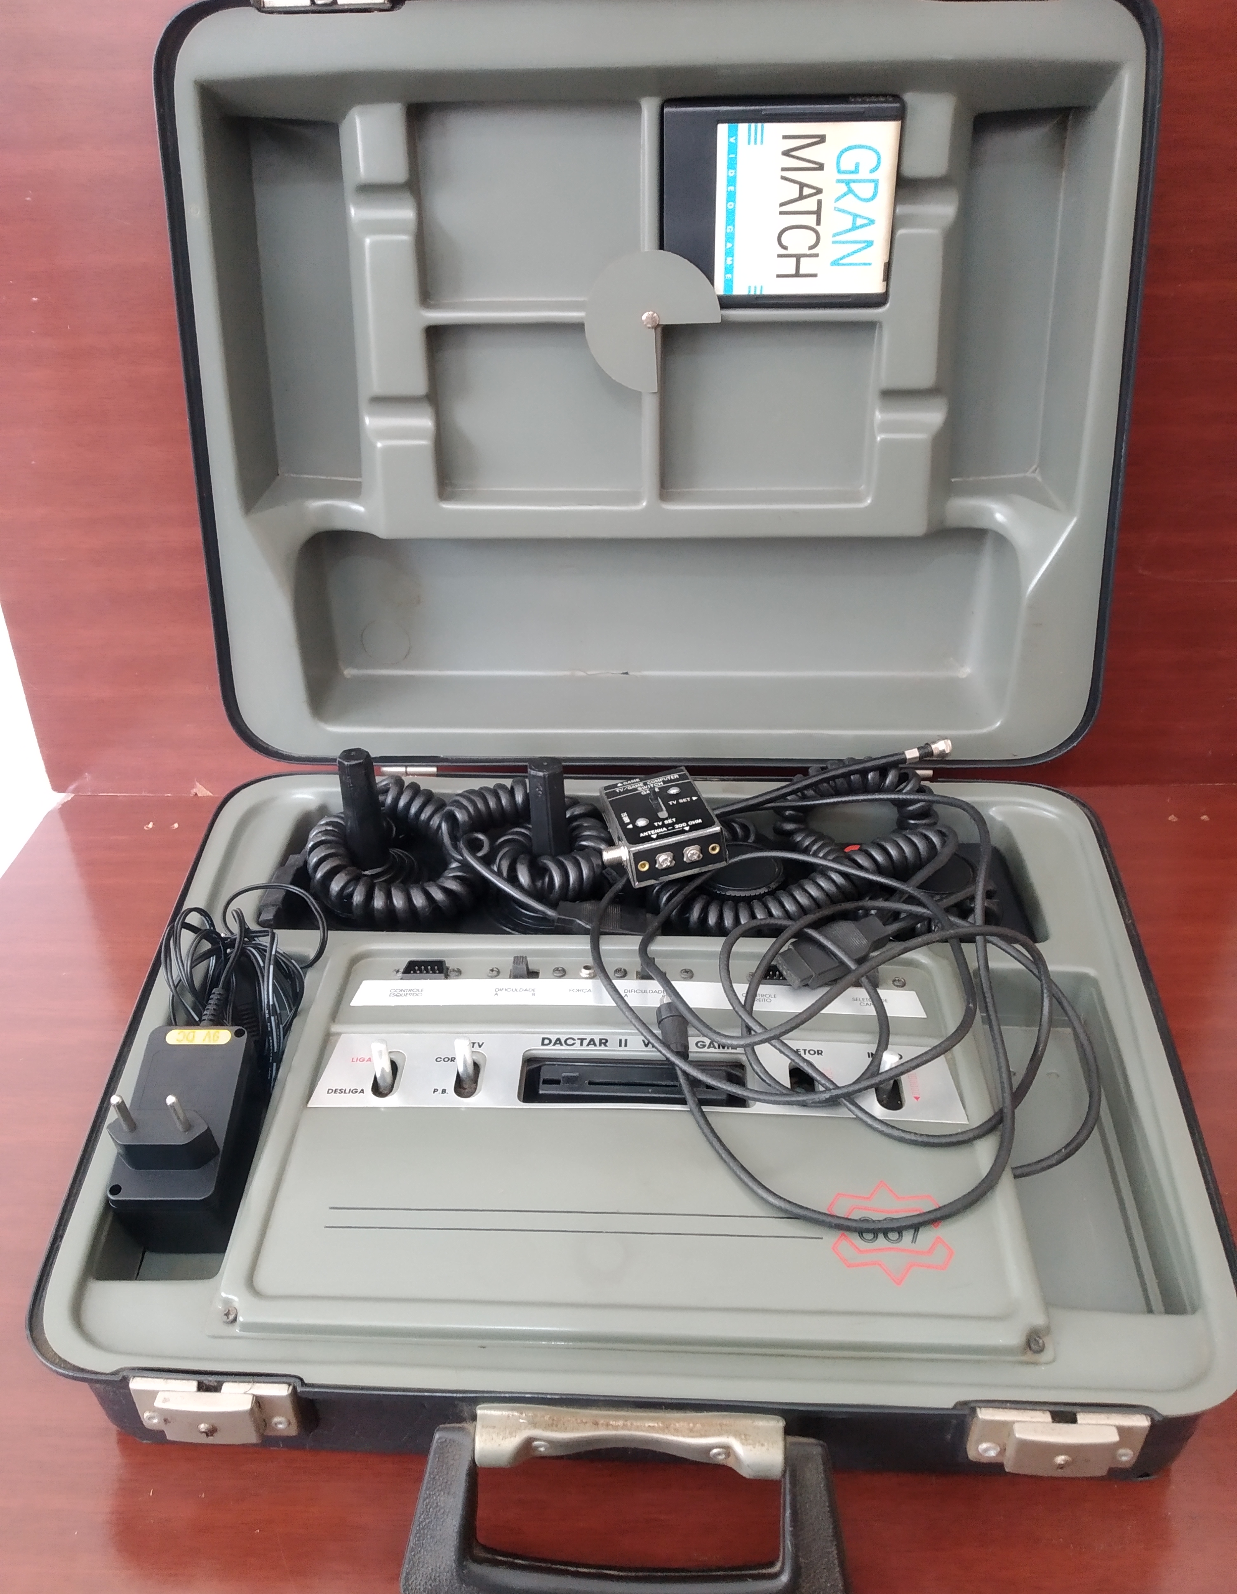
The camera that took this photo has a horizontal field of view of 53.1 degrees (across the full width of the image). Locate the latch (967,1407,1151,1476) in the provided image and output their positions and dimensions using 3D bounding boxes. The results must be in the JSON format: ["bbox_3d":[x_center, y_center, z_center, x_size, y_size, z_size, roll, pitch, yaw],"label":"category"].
[{"bbox_3d":[0.133,0.196,0.376,0.050,0.022,0.011,1,34,3],"label":"latch"}]

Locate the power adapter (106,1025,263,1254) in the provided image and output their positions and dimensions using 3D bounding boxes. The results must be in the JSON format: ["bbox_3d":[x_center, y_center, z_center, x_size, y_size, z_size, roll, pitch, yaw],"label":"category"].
[{"bbox_3d":[-0.163,0.119,0.465,0.037,0.081,0.071,0,47,-2],"label":"power adapter"}]

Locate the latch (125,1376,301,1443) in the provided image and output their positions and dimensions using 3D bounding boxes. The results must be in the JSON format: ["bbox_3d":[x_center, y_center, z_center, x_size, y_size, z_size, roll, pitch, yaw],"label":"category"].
[{"bbox_3d":[-0.126,0.193,0.388,0.050,0.022,0.011,1,34,3],"label":"latch"}]

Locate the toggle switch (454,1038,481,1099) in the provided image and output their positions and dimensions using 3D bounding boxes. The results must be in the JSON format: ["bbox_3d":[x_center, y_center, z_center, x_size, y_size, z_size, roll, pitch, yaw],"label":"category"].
[{"bbox_3d":[-0.058,0.103,0.467,0.006,0.025,0.006,1,31,3],"label":"toggle switch"}]

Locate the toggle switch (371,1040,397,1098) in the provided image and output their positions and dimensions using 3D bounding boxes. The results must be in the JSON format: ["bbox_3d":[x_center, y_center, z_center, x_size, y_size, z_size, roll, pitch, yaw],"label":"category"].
[{"bbox_3d":[-0.089,0.103,0.468,0.006,0.025,0.006,1,31,3],"label":"toggle switch"}]

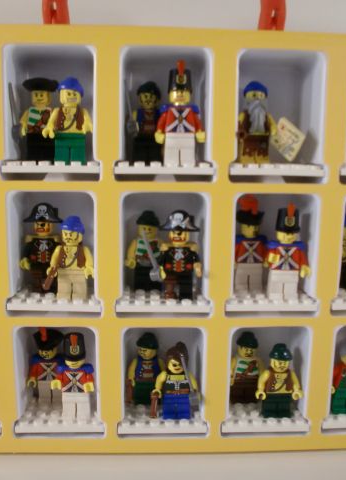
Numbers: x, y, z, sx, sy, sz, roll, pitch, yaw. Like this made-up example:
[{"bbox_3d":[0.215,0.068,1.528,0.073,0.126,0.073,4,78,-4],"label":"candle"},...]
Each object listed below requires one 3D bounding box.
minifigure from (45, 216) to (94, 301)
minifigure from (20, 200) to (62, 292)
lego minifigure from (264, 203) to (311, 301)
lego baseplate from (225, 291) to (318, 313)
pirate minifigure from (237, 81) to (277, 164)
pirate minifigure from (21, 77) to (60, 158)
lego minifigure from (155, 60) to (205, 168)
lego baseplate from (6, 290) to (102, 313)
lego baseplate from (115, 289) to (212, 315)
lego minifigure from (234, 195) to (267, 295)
[{"bbox_3d":[-0.054,0.010,0.250,0.025,0.044,0.015,0,9,-2],"label":"minifigure"},{"bbox_3d":[-0.072,0.004,0.265,0.026,0.049,0.015,0,10,-2],"label":"minifigure"},{"bbox_3d":[0.062,0.006,0.258,0.025,0.053,0.014,0,10,-2],"label":"lego minifigure"},{"bbox_3d":[0.052,0.032,0.269,0.048,0.005,0.032,0,10,-2],"label":"lego baseplate"},{"bbox_3d":[0.044,-0.060,0.251,0.021,0.045,0.014,0,9,-2],"label":"pirate minifigure"},{"bbox_3d":[-0.070,-0.062,0.253,0.025,0.045,0.017,0,10,-2],"label":"pirate minifigure"},{"bbox_3d":[0.004,-0.063,0.241,0.026,0.052,0.015,0,10,-2],"label":"lego minifigure"},{"bbox_3d":[-0.062,0.032,0.264,0.048,0.005,0.032,0,10,-2],"label":"lego baseplate"},{"bbox_3d":[-0.005,0.032,0.261,0.048,0.005,0.032,0,9,-2],"label":"lego baseplate"},{"bbox_3d":[0.043,0.002,0.274,0.024,0.056,0.013,0,10,-2],"label":"lego minifigure"}]

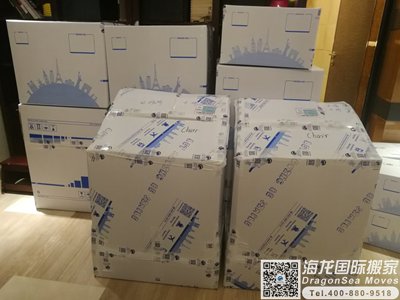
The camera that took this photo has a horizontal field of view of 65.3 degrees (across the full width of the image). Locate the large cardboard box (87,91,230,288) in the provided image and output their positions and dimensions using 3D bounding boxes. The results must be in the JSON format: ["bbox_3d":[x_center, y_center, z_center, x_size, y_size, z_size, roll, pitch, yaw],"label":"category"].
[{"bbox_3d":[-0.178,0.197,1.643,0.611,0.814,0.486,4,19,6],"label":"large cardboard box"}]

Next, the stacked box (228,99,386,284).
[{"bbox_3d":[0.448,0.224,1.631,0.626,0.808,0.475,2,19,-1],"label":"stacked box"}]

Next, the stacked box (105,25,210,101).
[{"bbox_3d":[-0.218,-0.547,1.971,0.567,0.423,0.452,4,19,6],"label":"stacked box"}]

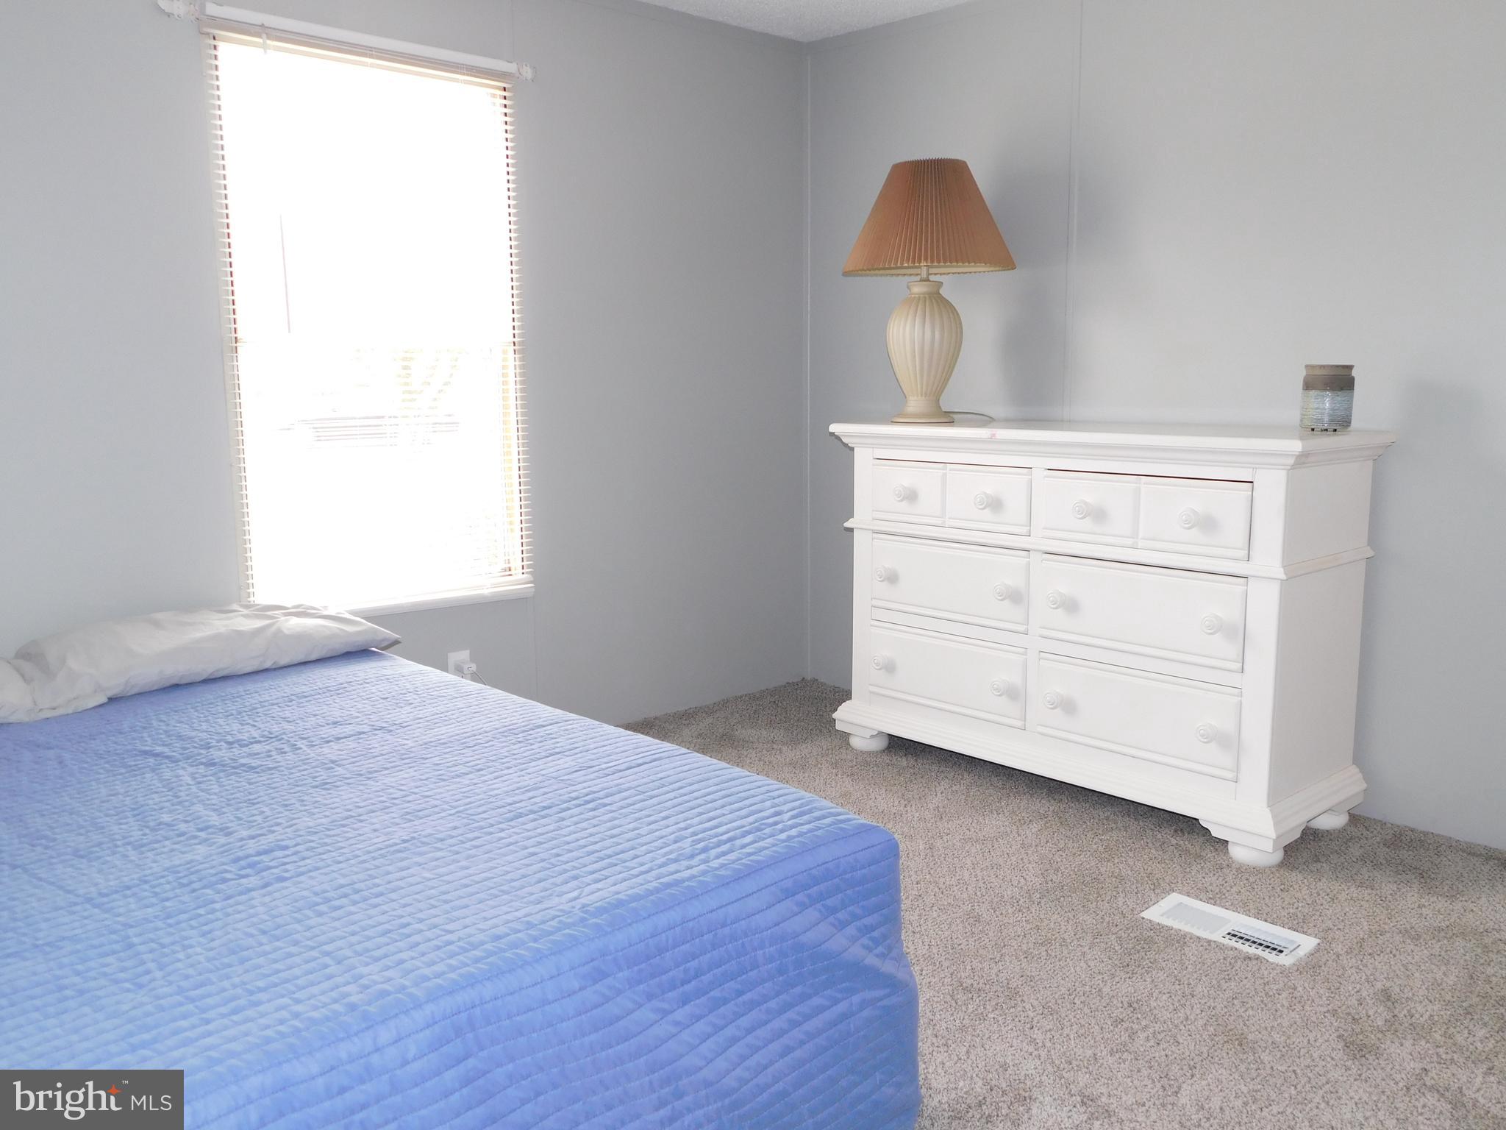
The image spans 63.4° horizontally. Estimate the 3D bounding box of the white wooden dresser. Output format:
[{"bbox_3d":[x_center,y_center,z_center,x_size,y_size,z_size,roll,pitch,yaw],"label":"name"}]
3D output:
[{"bbox_3d":[0.828,0.114,3.101,0.475,0.919,1.290,-8,12,-42],"label":"white wooden dresser"}]

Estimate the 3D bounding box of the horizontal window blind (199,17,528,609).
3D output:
[{"bbox_3d":[-0.923,-0.574,3.065,0.793,1.350,0.090,-9,12,-42],"label":"horizontal window blind"}]

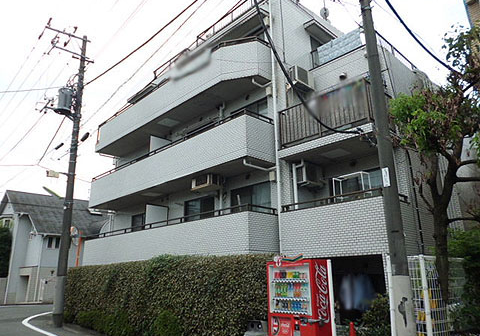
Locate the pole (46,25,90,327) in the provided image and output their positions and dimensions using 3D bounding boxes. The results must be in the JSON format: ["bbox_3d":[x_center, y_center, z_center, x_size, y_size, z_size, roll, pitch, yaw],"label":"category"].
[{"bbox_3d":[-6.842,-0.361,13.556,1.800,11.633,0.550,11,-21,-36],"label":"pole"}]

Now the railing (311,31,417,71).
[{"bbox_3d":[4.036,-3.173,11.574,3.300,0.640,1.900,15,-23,-42],"label":"railing"}]

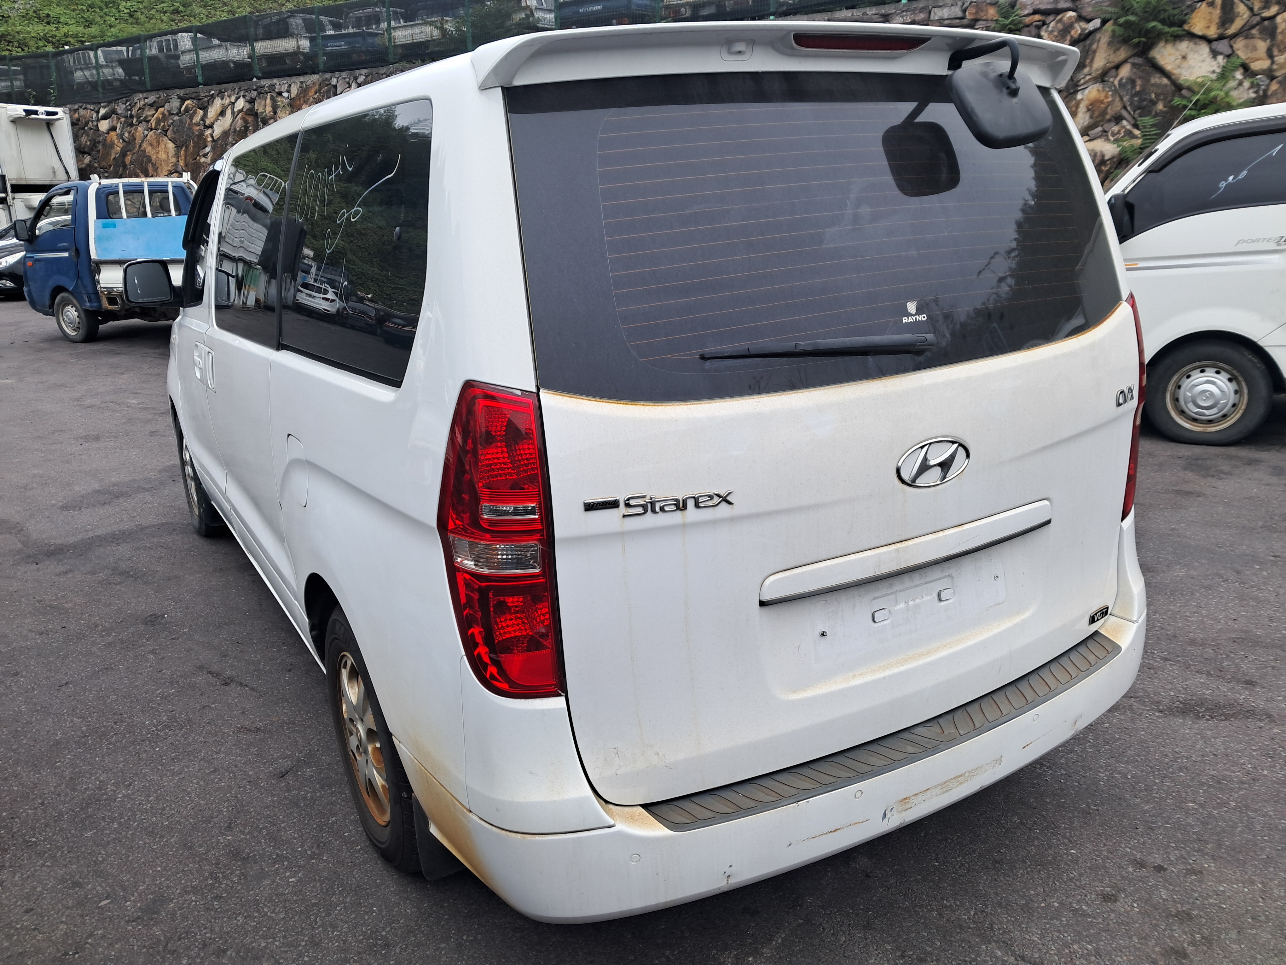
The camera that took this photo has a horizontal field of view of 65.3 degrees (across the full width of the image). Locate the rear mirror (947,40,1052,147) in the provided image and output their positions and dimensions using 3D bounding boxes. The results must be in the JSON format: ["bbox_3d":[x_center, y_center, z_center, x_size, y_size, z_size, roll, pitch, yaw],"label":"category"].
[{"bbox_3d":[0.694,-0.768,1.940,0.200,0.199,0.177,-26,-2,-26],"label":"rear mirror"}]

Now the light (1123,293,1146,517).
[{"bbox_3d":[1.163,-0.196,2.419,0.180,0.560,0.180,-12,18,-28],"label":"light"}]

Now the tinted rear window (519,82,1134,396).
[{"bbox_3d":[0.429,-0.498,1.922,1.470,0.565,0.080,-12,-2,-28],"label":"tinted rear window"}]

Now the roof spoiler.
[{"bbox_3d":[0.377,-0.804,1.899,1.460,0.130,0.270,-12,18,-28],"label":"roof spoiler"}]

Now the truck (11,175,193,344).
[{"bbox_3d":[-5.784,-2.856,12.703,4.950,1.970,1.740,4,17,25],"label":"truck"}]

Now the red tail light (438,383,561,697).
[{"bbox_3d":[-0.235,0.102,1.648,0.180,0.560,0.180,-12,18,-28],"label":"red tail light"}]

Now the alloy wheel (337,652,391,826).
[{"bbox_3d":[-0.617,0.608,2.476,0.160,0.430,0.430,-12,18,-28],"label":"alloy wheel"}]

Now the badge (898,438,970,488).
[{"bbox_3d":[0.547,-0.036,1.886,0.187,0.096,0.022,-12,7,-28],"label":"badge"}]

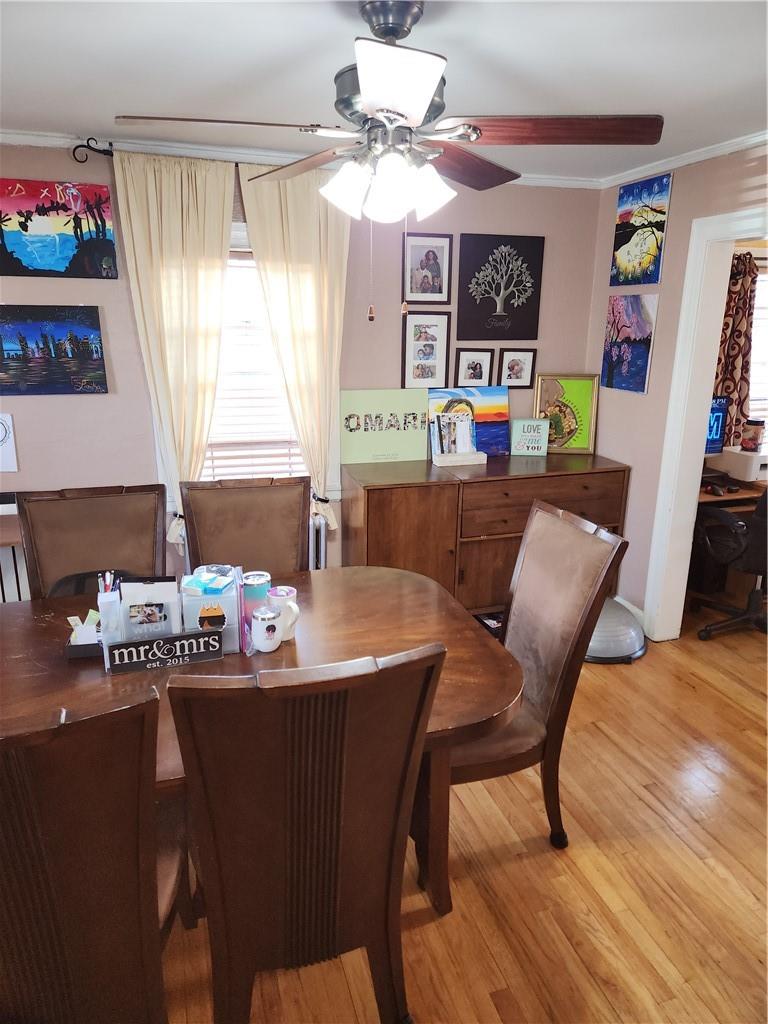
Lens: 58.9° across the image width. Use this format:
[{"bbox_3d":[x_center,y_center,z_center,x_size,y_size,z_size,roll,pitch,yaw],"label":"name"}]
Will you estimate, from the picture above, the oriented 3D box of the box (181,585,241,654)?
[{"bbox_3d":[-0.507,0.310,2.004,0.152,0.180,0.130,-3,17,-13],"label":"box"}]

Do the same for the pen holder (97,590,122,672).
[{"bbox_3d":[-0.746,0.328,1.879,0.056,0.210,0.070,-5,17,-18],"label":"pen holder"}]

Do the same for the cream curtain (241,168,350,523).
[{"bbox_3d":[-0.440,-0.775,3.539,0.540,1.830,0.100,-5,17,-18],"label":"cream curtain"}]

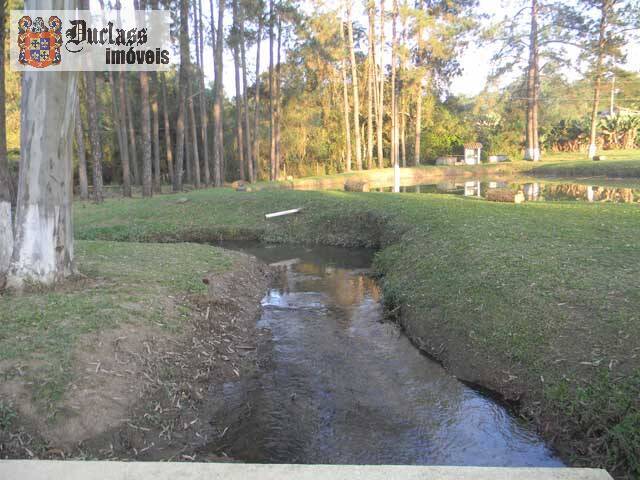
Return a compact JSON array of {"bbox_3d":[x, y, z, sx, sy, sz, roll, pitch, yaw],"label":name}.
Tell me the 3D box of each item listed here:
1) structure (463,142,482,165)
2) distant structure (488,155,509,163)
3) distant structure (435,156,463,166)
[{"bbox_3d":[13.360,-7.493,45.000,1.550,1.900,1.400,1,9,7],"label":"structure"},{"bbox_3d":[15.861,-7.224,46.000,1.700,0.650,0.800,1,9,7],"label":"distant structure"},{"bbox_3d":[11.045,-6.748,44.500,2.300,0.800,1.100,1,9,7],"label":"distant structure"}]

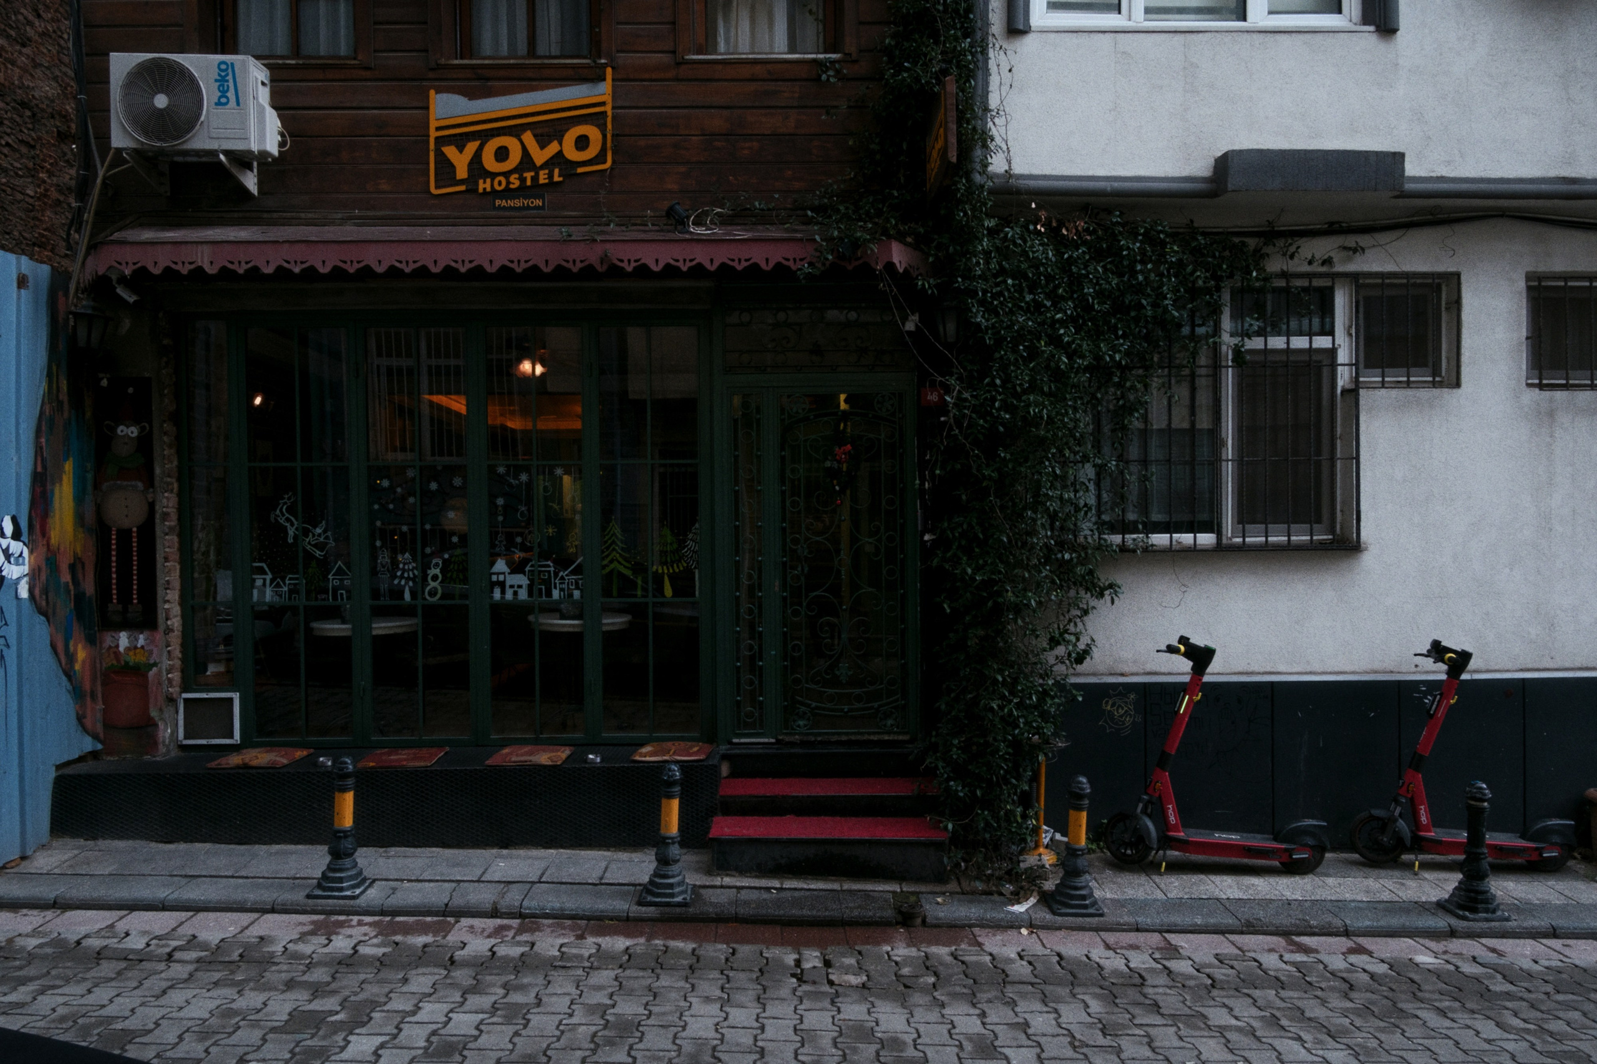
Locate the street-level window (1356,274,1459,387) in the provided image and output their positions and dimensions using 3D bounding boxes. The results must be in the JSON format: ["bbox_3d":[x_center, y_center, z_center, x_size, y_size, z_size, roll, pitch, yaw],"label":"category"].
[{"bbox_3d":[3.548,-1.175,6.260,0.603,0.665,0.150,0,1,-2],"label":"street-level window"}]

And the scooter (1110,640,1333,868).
[{"bbox_3d":[2.283,1.222,5.793,1.183,1.230,0.520,2,1,4],"label":"scooter"}]

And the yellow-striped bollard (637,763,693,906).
[{"bbox_3d":[-0.637,1.436,5.119,0.235,0.642,0.235,0,1,-2],"label":"yellow-striped bollard"}]

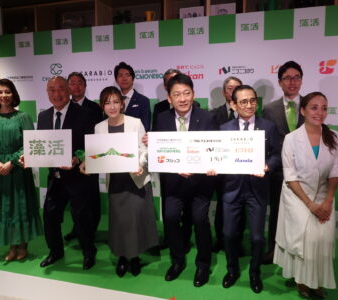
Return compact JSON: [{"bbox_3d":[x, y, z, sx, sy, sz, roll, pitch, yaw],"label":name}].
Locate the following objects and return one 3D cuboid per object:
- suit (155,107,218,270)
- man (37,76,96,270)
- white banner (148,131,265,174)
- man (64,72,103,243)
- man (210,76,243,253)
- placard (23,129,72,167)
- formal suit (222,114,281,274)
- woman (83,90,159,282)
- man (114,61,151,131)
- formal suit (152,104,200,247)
[{"bbox_3d":[0.134,0.326,2.721,0.500,1.290,0.390,2,6,18],"label":"suit"},{"bbox_3d":[-0.863,0.196,2.991,0.520,1.610,0.450,2,6,17],"label":"man"},{"bbox_3d":[0.240,0.018,2.463,0.850,0.300,0.015,0,3,21],"label":"white banner"},{"bbox_3d":[-0.927,0.074,3.603,0.510,1.733,0.330,1,6,10],"label":"man"},{"bbox_3d":[0.597,0.144,3.276,0.470,1.660,0.310,2,6,15],"label":"man"},{"bbox_3d":[-0.969,-0.010,2.772,0.420,0.297,0.012,-1,-1,11],"label":"placard"},{"bbox_3d":[0.649,0.358,2.657,0.500,1.240,0.390,2,6,18],"label":"formal suit"},{"bbox_3d":[-0.380,0.256,2.858,0.540,1.520,0.460,1,6,9],"label":"woman"},{"bbox_3d":[-0.420,0.044,3.480,0.500,1.818,0.320,1,6,12],"label":"man"},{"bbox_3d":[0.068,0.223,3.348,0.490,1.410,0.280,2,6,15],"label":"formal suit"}]

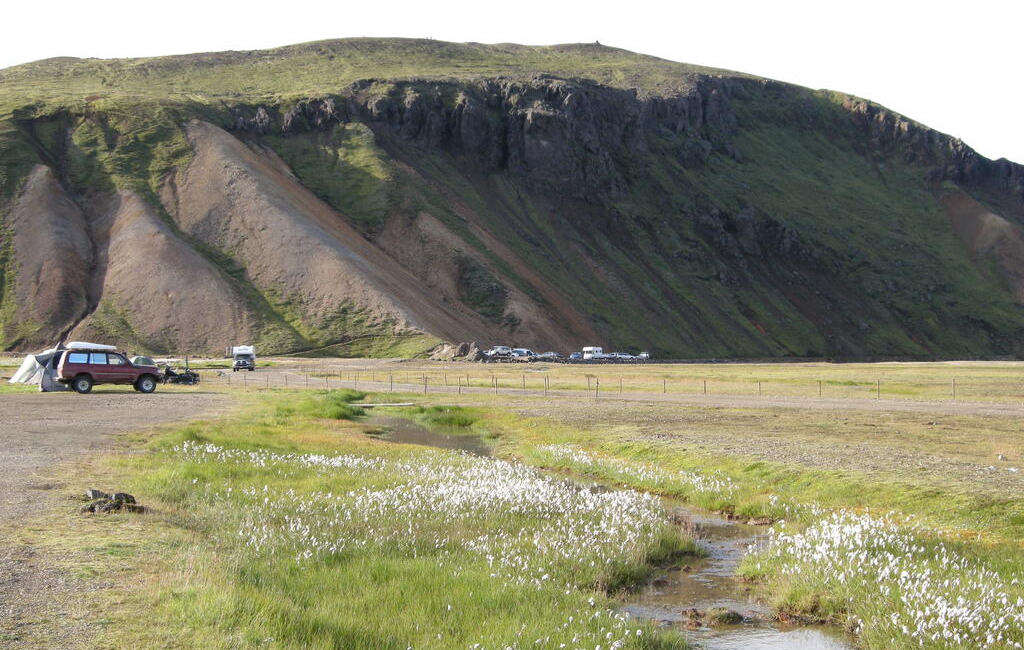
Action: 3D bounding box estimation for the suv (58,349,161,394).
[{"bbox_3d":[-18.800,2.160,64.600,4.780,2.030,1.930,1,-2,-26],"label":"suv"}]

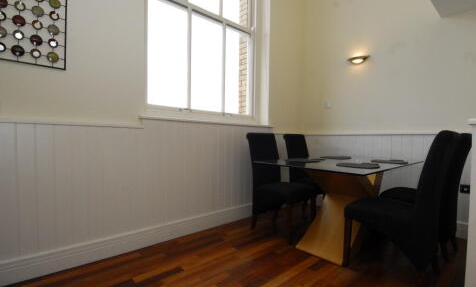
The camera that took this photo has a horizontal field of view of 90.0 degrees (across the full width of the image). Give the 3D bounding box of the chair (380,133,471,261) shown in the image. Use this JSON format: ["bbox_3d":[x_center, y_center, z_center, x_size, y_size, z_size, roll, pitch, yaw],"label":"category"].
[{"bbox_3d":[1.697,0.442,2.181,0.436,1.027,0.617,0,2,-41],"label":"chair"}]

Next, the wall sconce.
[{"bbox_3d":[1.551,-1.077,3.110,0.110,0.105,0.275,0,2,-41],"label":"wall sconce"}]

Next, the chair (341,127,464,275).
[{"bbox_3d":[1.190,0.444,1.753,0.441,1.027,0.622,0,2,-41],"label":"chair"}]

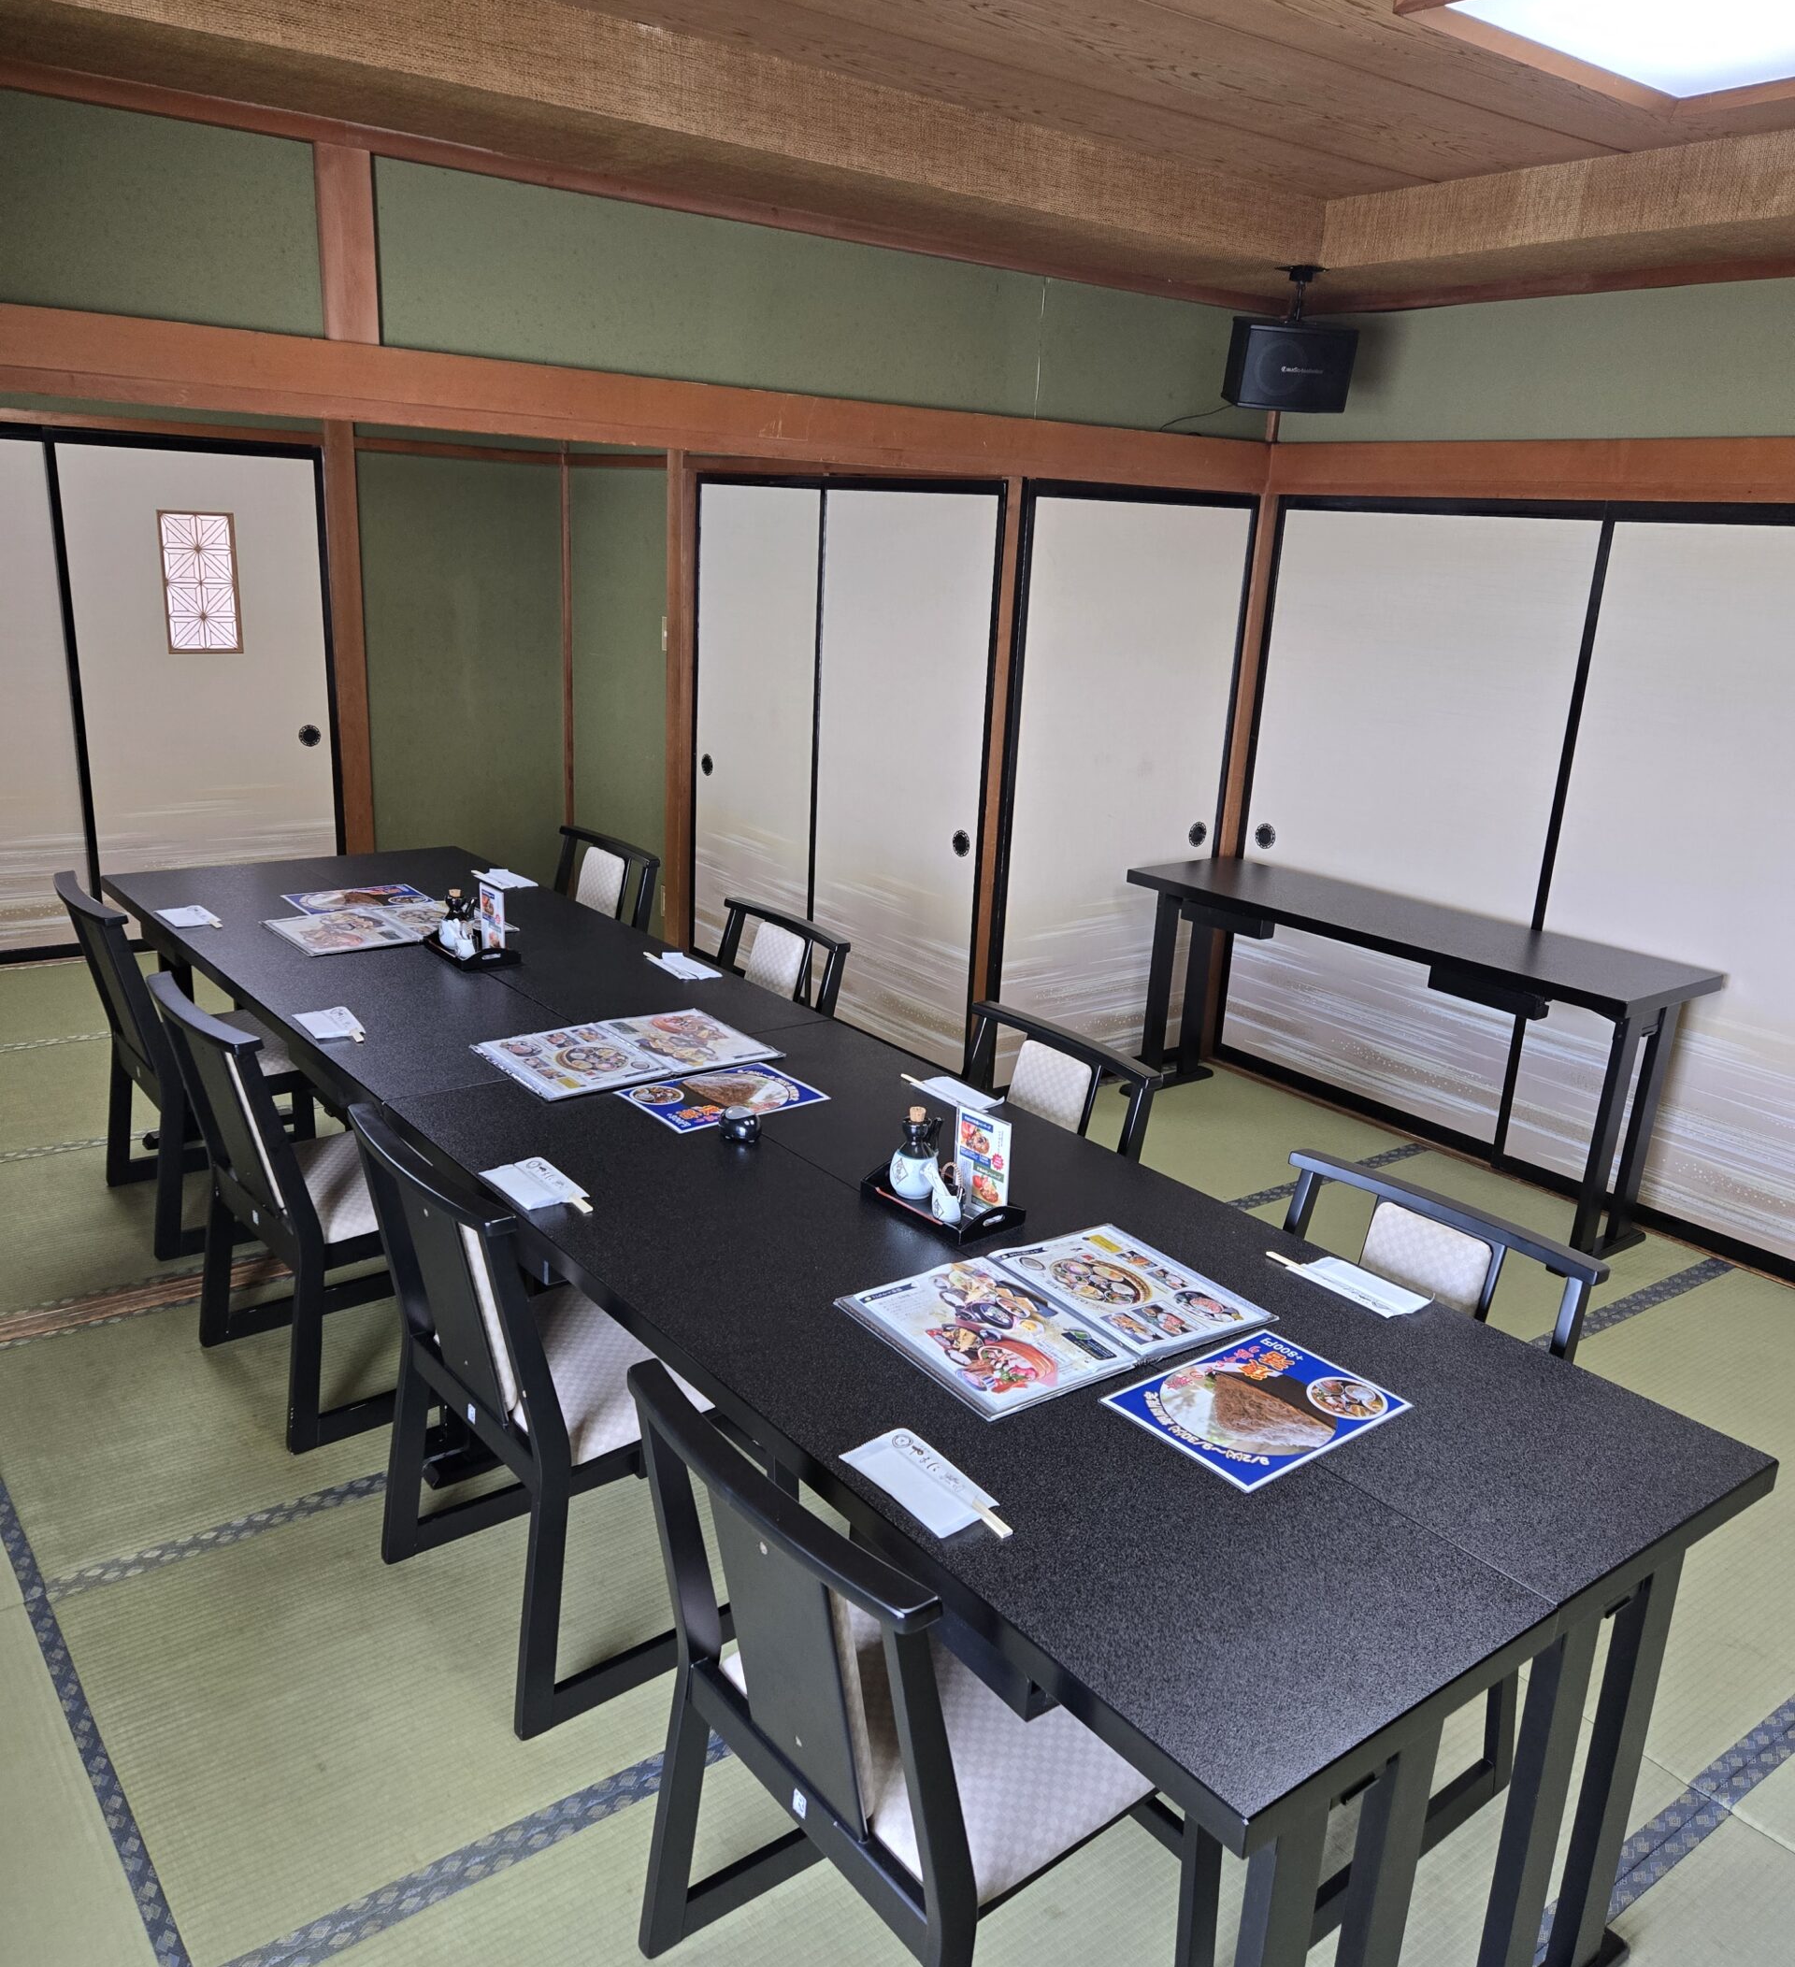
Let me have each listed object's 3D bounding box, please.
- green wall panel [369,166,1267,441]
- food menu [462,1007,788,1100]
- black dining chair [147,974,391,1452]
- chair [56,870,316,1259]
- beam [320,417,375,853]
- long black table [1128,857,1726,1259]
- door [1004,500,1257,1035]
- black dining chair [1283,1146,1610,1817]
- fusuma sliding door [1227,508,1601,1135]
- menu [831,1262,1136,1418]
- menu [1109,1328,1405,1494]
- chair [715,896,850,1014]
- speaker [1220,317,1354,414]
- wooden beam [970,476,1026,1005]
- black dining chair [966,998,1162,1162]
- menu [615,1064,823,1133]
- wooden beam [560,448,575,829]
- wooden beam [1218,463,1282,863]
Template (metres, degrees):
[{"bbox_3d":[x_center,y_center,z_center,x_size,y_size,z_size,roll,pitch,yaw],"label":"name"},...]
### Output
[{"bbox_3d":[0.032,-1.594,3.874,2.600,0.345,0.020,-9,20,-36],"label":"green wall panel"},{"bbox_3d":[-0.480,0.126,2.846,0.465,0.014,0.312,-10,20,-37],"label":"food menu"},{"bbox_3d":[-1.056,0.376,3.070,0.530,0.785,0.490,-12,22,-41],"label":"black dining chair"},{"bbox_3d":[-1.578,0.148,3.708,0.550,0.780,0.475,-10,20,-37],"label":"chair"},{"bbox_3d":[-2.105,-1.159,6.124,0.110,1.886,0.100,-10,20,-37],"label":"beam"},{"bbox_3d":[1.327,0.162,4.373,0.460,0.706,1.500,-11,21,-39],"label":"long black table"},{"bbox_3d":[0.651,-0.544,4.723,0.910,1.765,0.030,-9,20,-36],"label":"door"},{"bbox_3d":[0.553,0.726,2.189,0.530,0.785,0.490,-11,22,-40],"label":"black dining chair"},{"bbox_3d":[1.434,-0.473,4.622,0.030,1.770,1.050,-9,20,-36],"label":"fusuma sliding door"},{"bbox_3d":[0.108,0.425,1.921,0.232,0.016,0.308,-10,20,-37],"label":"menu"},{"bbox_3d":[0.413,0.477,1.816,0.295,0.006,0.211,-10,20,-37],"label":"menu"},{"bbox_3d":[-0.458,0.267,3.551,0.530,0.785,0.490,-10,21,-38],"label":"chair"},{"bbox_3d":[1.009,-1.600,4.108,0.285,0.200,0.165,1,30,-8],"label":"speaker"},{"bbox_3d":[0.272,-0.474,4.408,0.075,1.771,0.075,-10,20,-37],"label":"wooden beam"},{"bbox_3d":[0.080,0.501,2.795,0.550,0.780,0.475,-10,20,-37],"label":"black dining chair"},{"bbox_3d":[-0.295,0.193,2.716,0.297,0.004,0.210,-10,21,-37],"label":"menu"},{"bbox_3d":[-1.378,-1.269,6.682,0.045,1.861,0.045,-10,20,-37],"label":"wooden beam"},{"bbox_3d":[1.066,-0.612,5.025,0.095,1.771,0.085,-10,20,-37],"label":"wooden beam"}]

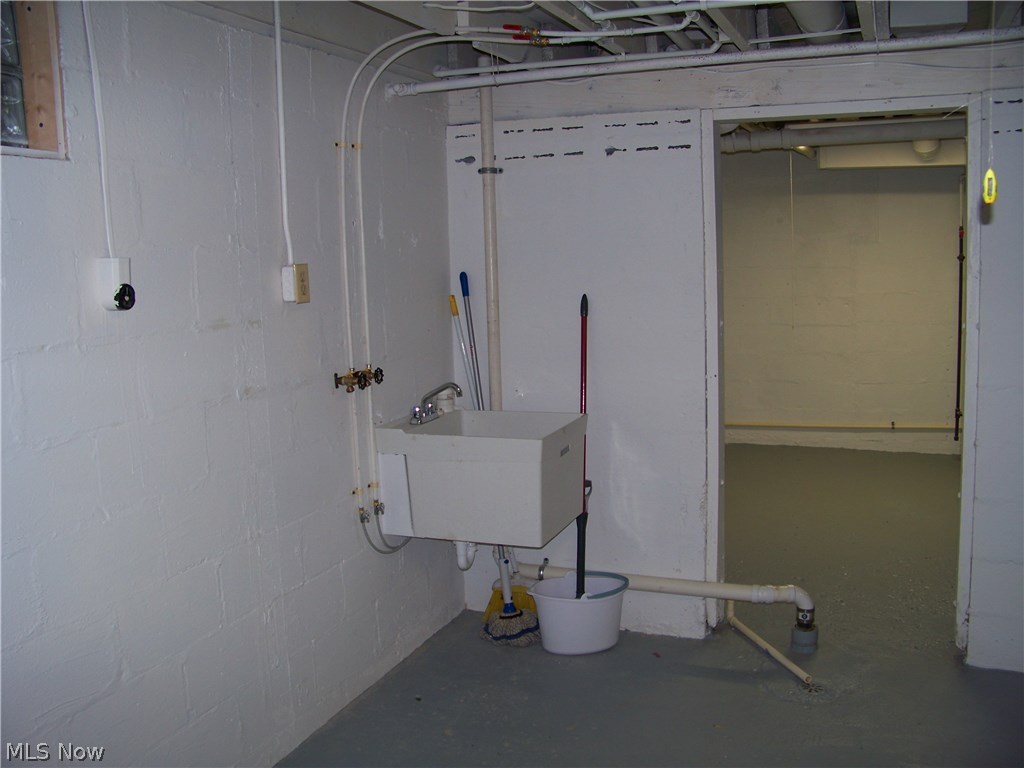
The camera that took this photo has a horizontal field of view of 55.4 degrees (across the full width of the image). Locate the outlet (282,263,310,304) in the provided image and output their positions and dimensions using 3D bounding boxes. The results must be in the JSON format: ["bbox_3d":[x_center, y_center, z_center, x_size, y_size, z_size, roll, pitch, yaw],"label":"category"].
[{"bbox_3d":[-0.638,-0.296,2.882,0.047,0.113,0.073,1,8,22],"label":"outlet"}]

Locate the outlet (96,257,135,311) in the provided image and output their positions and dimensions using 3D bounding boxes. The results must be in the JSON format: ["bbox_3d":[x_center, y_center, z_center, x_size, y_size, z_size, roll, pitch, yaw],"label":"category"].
[{"bbox_3d":[-0.902,-0.228,2.229,0.062,0.119,0.052,1,8,22],"label":"outlet"}]

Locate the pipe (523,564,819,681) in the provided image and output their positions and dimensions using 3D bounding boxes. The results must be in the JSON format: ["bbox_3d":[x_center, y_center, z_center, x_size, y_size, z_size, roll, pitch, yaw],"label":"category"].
[{"bbox_3d":[0.556,0.852,3.713,1.135,0.253,0.380,1,8,22],"label":"pipe"}]

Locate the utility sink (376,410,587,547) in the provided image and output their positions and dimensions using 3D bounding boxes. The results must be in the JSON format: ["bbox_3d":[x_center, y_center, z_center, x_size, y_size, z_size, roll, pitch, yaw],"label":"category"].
[{"bbox_3d":[-0.090,0.312,3.506,0.609,0.374,0.466,1,8,22],"label":"utility sink"}]

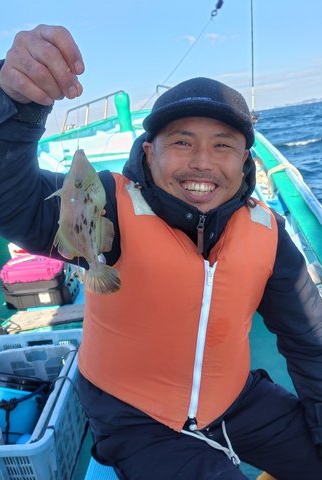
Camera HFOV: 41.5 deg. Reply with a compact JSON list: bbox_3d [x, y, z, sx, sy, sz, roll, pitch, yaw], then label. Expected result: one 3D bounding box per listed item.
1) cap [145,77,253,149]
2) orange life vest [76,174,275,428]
[{"bbox_3d":[0.067,-0.245,0.785,0.185,0.125,0.260,5,13,-2],"label":"cap"},{"bbox_3d":[0.020,0.116,0.890,0.370,0.480,0.280,5,13,-6],"label":"orange life vest"}]

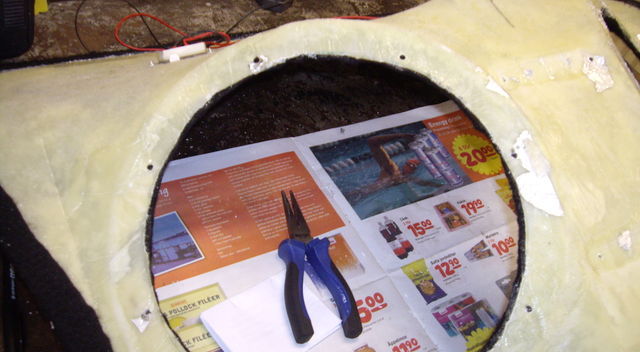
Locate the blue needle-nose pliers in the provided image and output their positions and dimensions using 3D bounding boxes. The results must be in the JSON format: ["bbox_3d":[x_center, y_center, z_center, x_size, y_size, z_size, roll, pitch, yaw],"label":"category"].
[{"bbox_3d":[-0.010,0.076,0.645,0.066,0.021,0.162,2,50,-25],"label":"blue needle-nose pliers"}]

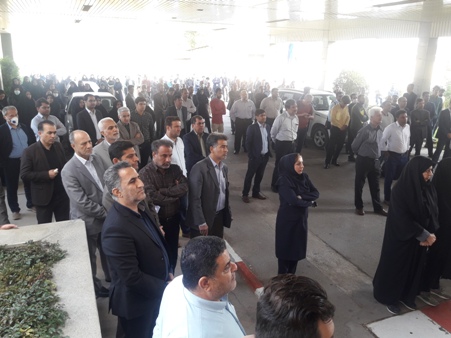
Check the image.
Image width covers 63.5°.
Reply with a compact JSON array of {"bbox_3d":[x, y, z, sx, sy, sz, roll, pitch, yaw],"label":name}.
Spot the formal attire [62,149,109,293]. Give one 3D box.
[{"bbox_3d":[-1.431,0.575,3.799,0.350,1.470,0.530,9,18,26],"label":"formal attire"}]

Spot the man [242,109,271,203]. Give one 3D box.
[{"bbox_3d":[0.570,-0.234,6.500,0.520,1.660,0.400,-11,20,-35],"label":"man"}]

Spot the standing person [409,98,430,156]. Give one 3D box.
[{"bbox_3d":[4.971,-0.948,9.298,0.520,1.675,0.340,5,17,16],"label":"standing person"}]

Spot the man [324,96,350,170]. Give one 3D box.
[{"bbox_3d":[2.752,-0.912,8.921,0.520,1.695,0.400,-3,16,-14],"label":"man"}]

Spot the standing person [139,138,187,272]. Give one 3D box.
[{"bbox_3d":[-0.620,0.526,3.805,0.520,1.685,0.360,-11,20,-35],"label":"standing person"}]

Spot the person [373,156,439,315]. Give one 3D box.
[{"bbox_3d":[1.809,0.661,3.564,0.530,1.620,0.480,-12,20,-39],"label":"person"}]

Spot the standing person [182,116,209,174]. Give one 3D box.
[{"bbox_3d":[-0.417,0.044,5.497,0.500,1.690,0.320,-11,20,-36],"label":"standing person"}]

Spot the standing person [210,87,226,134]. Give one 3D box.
[{"bbox_3d":[-0.196,-1.361,10.204,0.520,1.770,0.360,-11,20,-35],"label":"standing person"}]

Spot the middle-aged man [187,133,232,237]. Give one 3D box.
[{"bbox_3d":[-0.162,0.505,3.699,0.380,1.760,0.520,11,19,31],"label":"middle-aged man"}]

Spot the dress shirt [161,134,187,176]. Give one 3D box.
[{"bbox_3d":[-0.695,-0.091,4.962,0.330,0.750,0.540,16,22,43],"label":"dress shirt"}]

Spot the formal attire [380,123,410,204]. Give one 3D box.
[{"bbox_3d":[3.019,-0.097,6.495,0.490,1.440,0.310,-3,16,-14],"label":"formal attire"}]

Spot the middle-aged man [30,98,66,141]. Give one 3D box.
[{"bbox_3d":[-3.226,-0.402,6.735,0.360,1.785,0.550,15,21,40],"label":"middle-aged man"}]

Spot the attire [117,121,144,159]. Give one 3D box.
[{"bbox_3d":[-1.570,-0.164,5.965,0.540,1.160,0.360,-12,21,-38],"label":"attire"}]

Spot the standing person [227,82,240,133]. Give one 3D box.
[{"bbox_3d":[0.319,-2.131,12.942,0.520,1.760,0.340,-6,17,-23],"label":"standing person"}]

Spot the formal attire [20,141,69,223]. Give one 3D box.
[{"bbox_3d":[-2.201,0.342,4.513,0.370,1.400,0.560,10,18,28],"label":"formal attire"}]

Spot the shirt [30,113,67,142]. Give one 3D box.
[{"bbox_3d":[-3.221,-0.688,6.654,0.340,0.620,0.550,15,21,40],"label":"shirt"}]

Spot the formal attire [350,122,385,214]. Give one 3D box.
[{"bbox_3d":[2.376,0.015,6.017,0.520,1.490,0.360,-8,18,-28],"label":"formal attire"}]

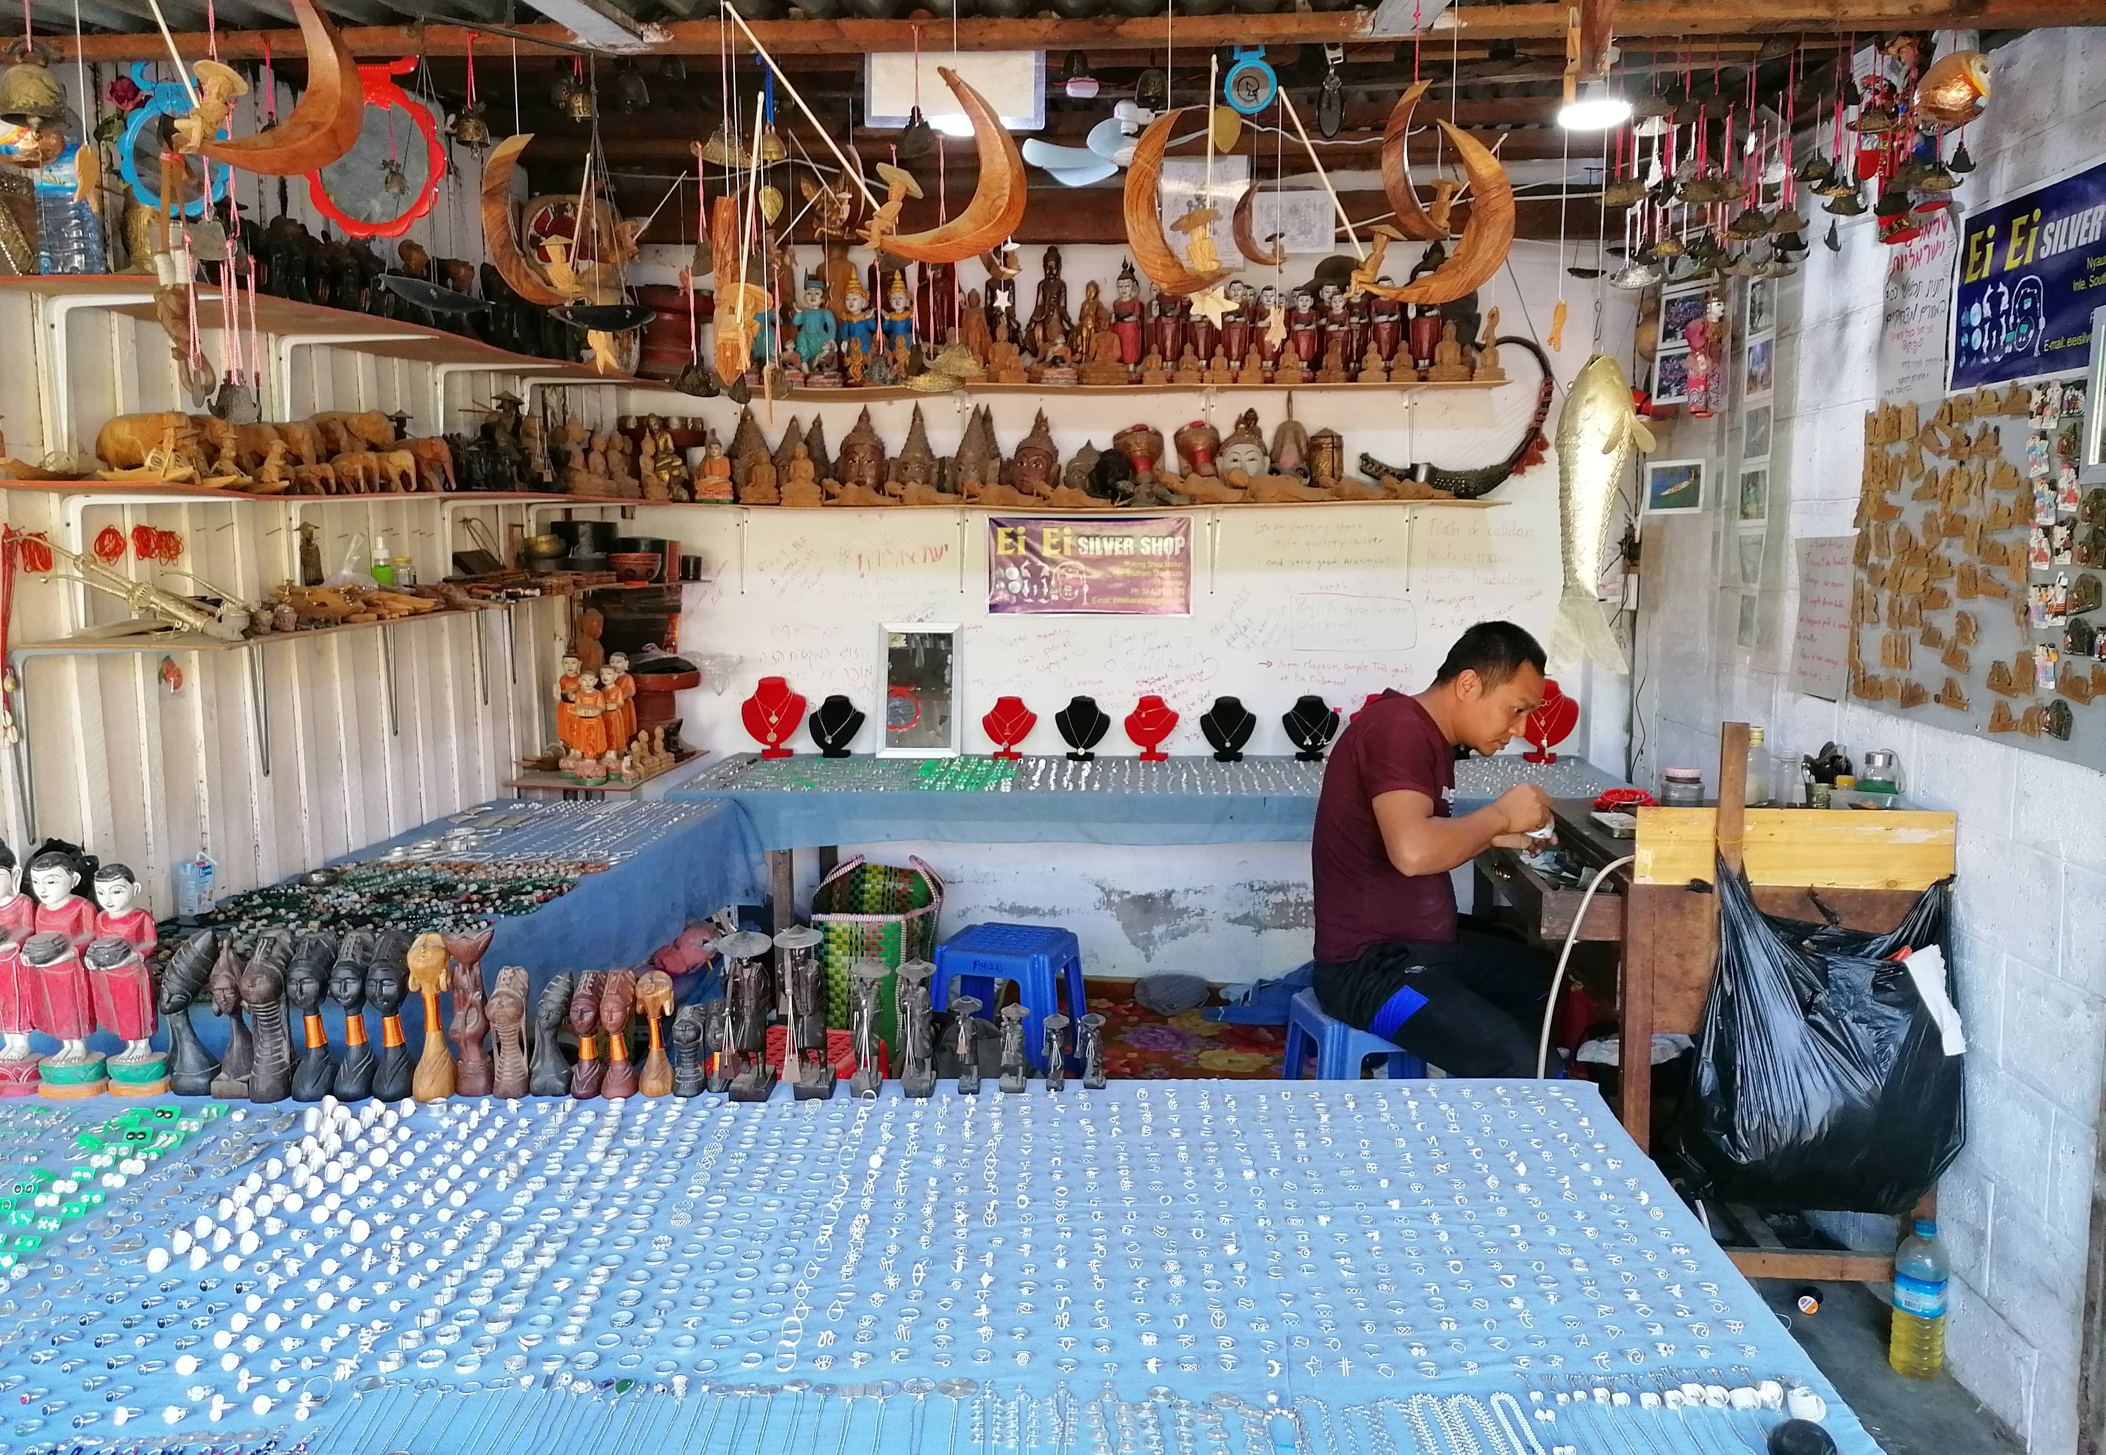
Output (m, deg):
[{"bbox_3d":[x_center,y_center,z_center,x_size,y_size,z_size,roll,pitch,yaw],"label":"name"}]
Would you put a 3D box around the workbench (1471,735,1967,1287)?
[{"bbox_3d":[1.200,0.492,3.140,0.646,1.093,0.731,0,7,4],"label":"workbench"}]

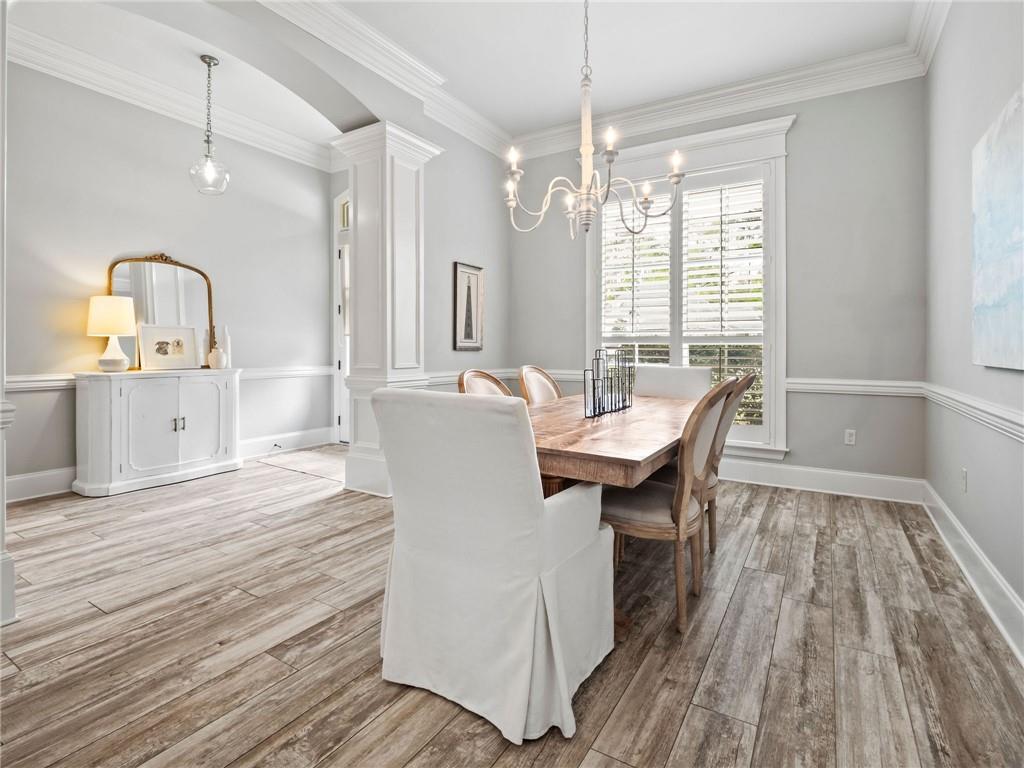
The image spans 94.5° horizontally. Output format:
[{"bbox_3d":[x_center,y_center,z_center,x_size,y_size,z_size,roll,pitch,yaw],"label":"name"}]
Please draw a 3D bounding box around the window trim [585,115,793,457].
[{"bbox_3d":[1.464,-0.810,4.247,1.810,2.780,0.100,3,4,29],"label":"window trim"}]

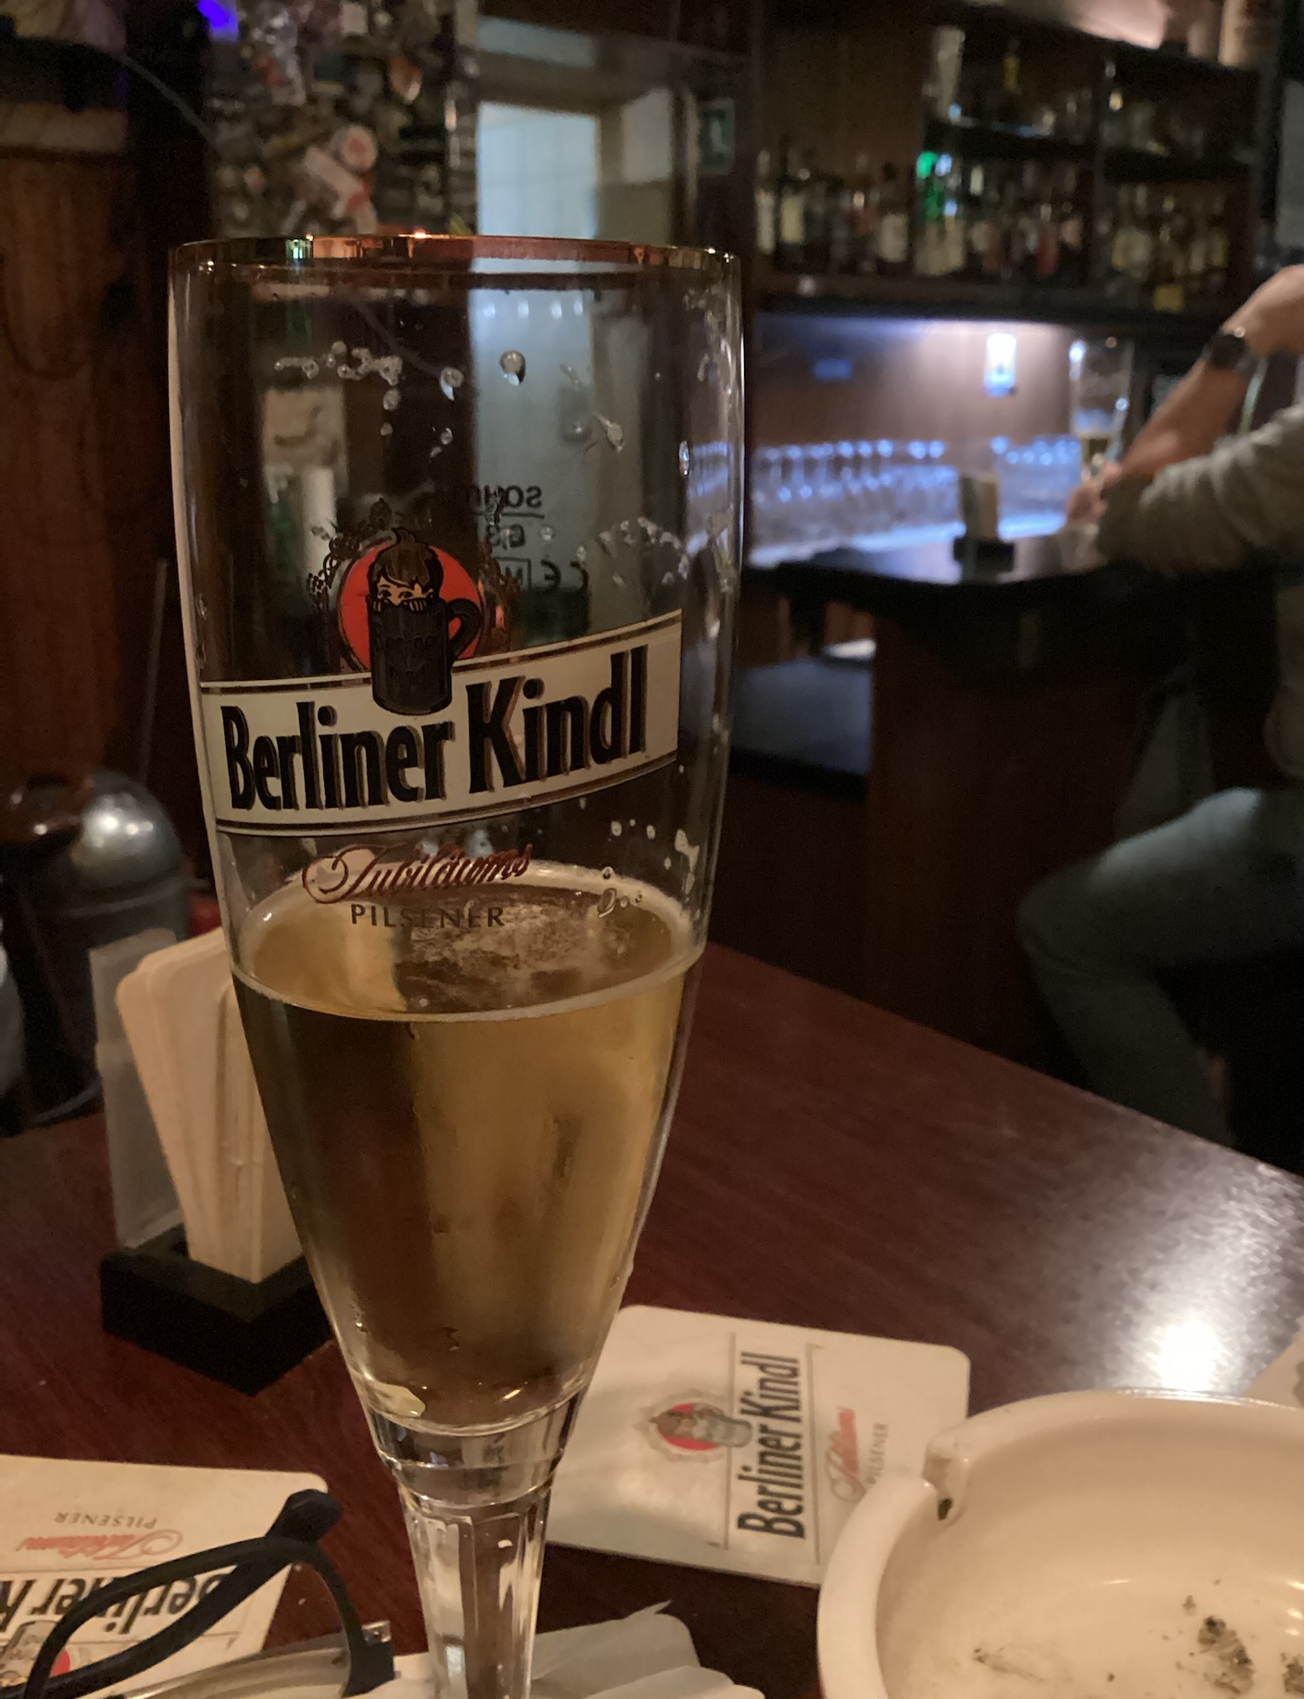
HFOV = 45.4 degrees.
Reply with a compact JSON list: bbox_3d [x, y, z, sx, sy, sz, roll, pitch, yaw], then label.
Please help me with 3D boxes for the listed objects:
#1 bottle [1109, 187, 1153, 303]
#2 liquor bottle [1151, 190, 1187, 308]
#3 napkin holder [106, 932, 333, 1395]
[{"bbox_3d":[1.352,-1.702,4.384,0.088,0.307,0.088,1,17,0],"label":"bottle"},{"bbox_3d":[1.479,-1.706,4.445,0.080,0.312,0.080,1,17,0],"label":"liquor bottle"},{"bbox_3d":[-0.095,0.067,0.431,0.055,0.105,0.112,10,19,28],"label":"napkin holder"}]

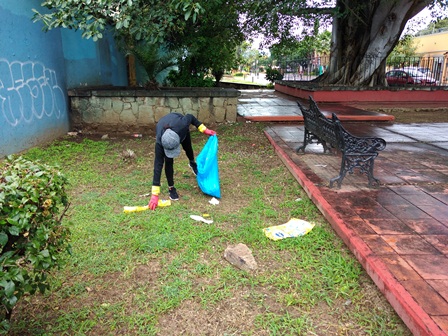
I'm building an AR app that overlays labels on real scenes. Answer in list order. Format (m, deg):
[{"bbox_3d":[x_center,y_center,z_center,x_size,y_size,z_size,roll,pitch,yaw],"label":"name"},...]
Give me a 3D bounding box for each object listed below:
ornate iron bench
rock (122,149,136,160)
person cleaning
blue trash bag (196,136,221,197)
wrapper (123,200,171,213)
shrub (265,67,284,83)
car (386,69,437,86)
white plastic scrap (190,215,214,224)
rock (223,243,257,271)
[{"bbox_3d":[1.520,-0.453,4.637,0.660,0.960,1.640,0,17,-2],"label":"ornate iron bench"},{"bbox_3d":[-1.570,-0.220,5.595,0.240,0.140,0.180,0,17,0],"label":"rock"},{"bbox_3d":[-0.460,-0.178,4.020,0.700,0.960,1.000,-2,17,-8],"label":"person cleaning"},{"bbox_3d":[-0.180,-0.015,3.860,0.290,0.740,0.260,0,17,0],"label":"blue trash bag"},{"bbox_3d":[-0.815,0.401,3.641,0.520,0.070,0.120,-6,18,-20],"label":"wrapper"},{"bbox_3d":[2.930,-5.134,19.341,1.150,1.200,1.100,0,17,0],"label":"shrub"},{"bbox_3d":[16.159,-7.756,29.000,4.200,1.480,1.750,0,17,0],"label":"car"},{"bbox_3d":[-0.228,0.500,3.363,0.280,0.040,0.080,11,20,33],"label":"white plastic scrap"},{"bbox_3d":[0.135,0.680,2.628,0.250,0.120,0.170,12,21,35],"label":"rock"}]

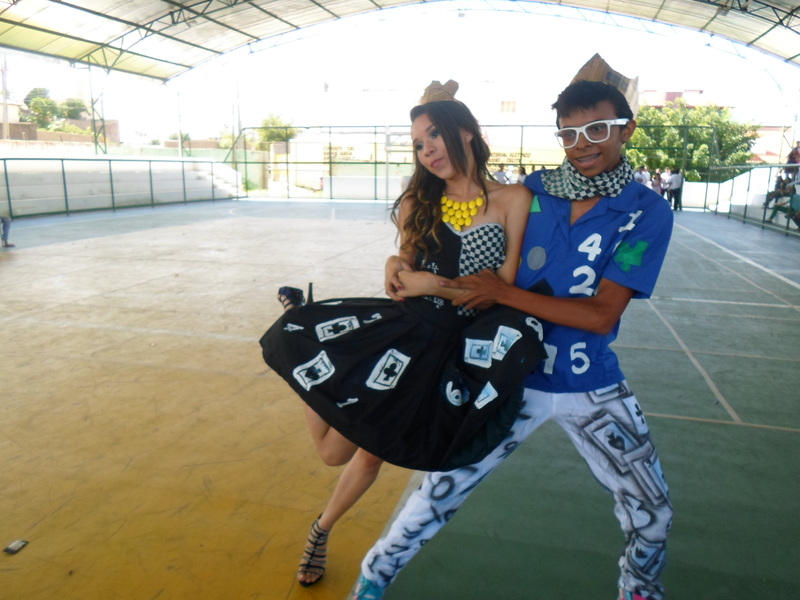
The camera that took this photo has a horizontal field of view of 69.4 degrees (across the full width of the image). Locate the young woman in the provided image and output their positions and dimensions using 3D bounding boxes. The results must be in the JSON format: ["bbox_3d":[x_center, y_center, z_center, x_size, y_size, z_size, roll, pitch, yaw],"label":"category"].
[{"bbox_3d":[-0.003,0.229,1.981,0.880,1.690,0.620,4,13,14],"label":"young woman"}]

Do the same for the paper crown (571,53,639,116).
[{"bbox_3d":[0.571,-0.593,1.620,0.190,0.160,0.190,6,16,42],"label":"paper crown"}]

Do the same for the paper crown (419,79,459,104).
[{"bbox_3d":[0.116,-0.625,1.740,0.115,0.090,0.115,1,13,0],"label":"paper crown"}]

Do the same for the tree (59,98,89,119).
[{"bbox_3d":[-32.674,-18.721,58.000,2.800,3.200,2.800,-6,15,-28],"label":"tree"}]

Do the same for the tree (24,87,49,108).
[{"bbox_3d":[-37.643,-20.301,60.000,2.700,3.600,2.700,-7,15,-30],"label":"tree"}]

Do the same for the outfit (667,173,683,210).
[{"bbox_3d":[10.832,-4.281,22.800,0.380,1.420,0.520,5,14,18],"label":"outfit"}]

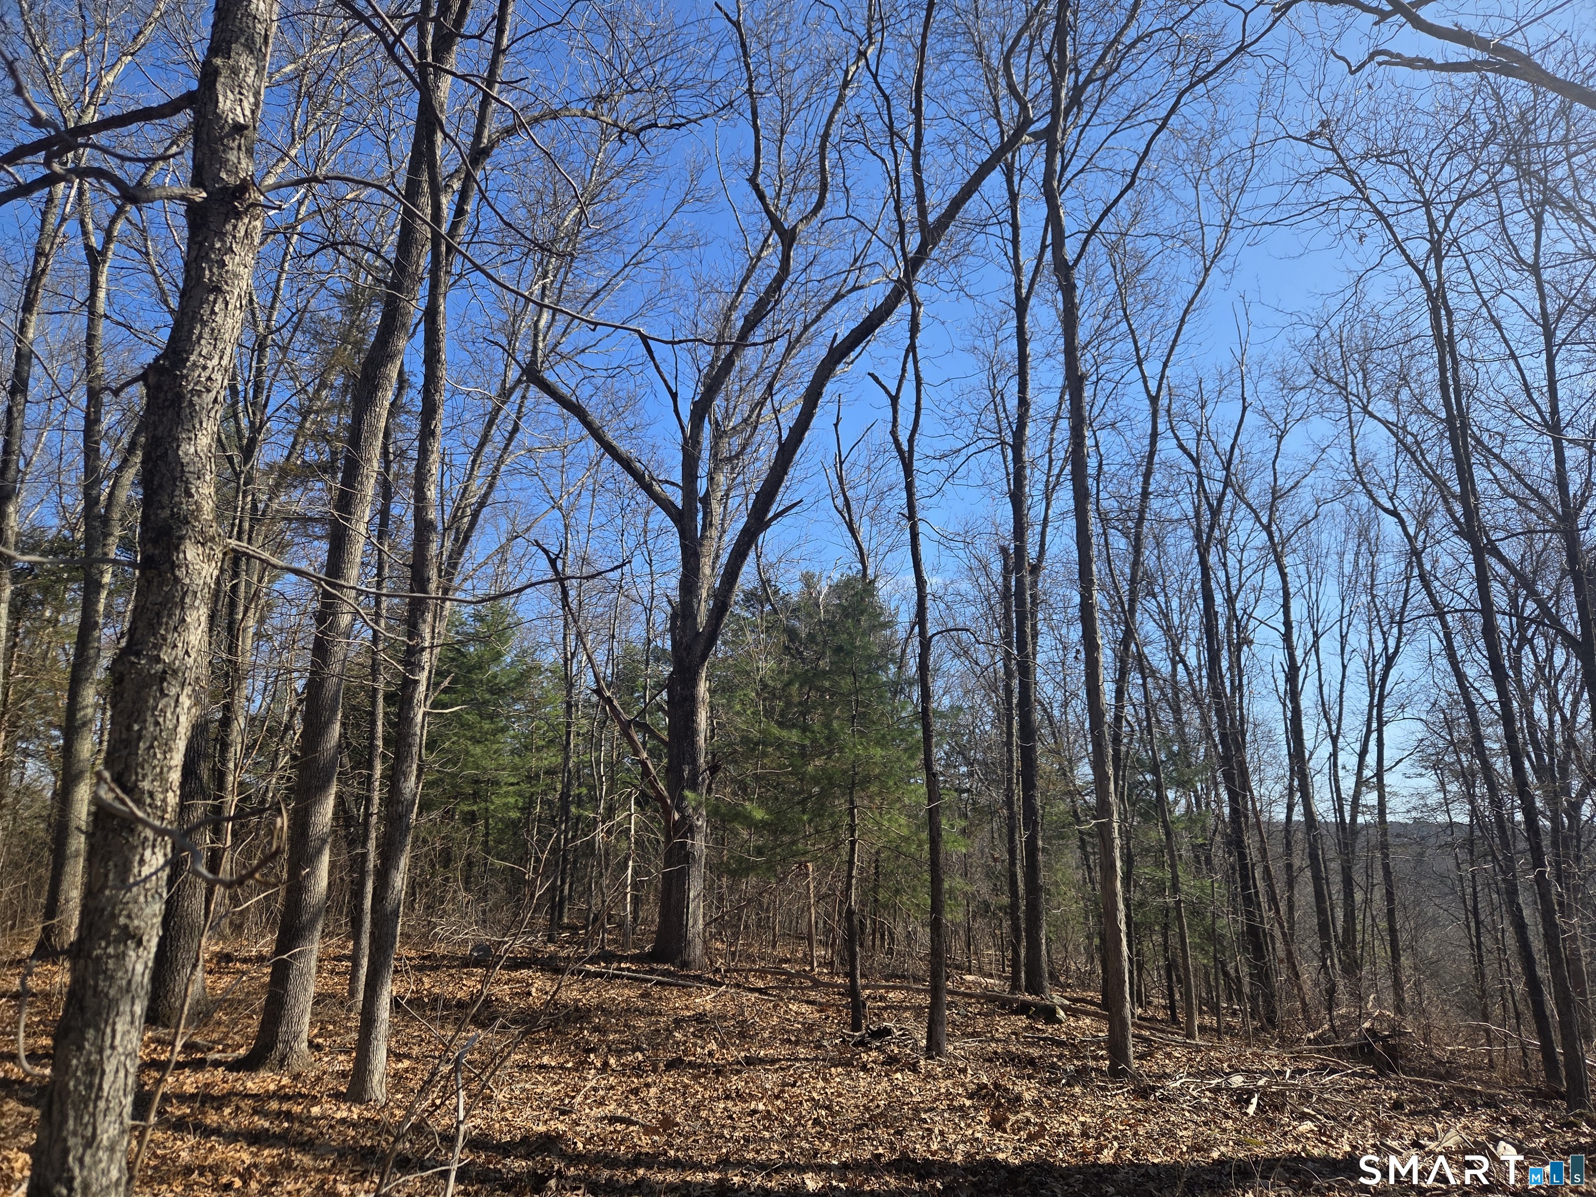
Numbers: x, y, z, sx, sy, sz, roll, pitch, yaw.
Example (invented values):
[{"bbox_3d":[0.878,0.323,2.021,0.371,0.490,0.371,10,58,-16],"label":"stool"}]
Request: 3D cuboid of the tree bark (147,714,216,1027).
[{"bbox_3d":[-5.298,2.343,9.110,0.426,2.598,0.398,1,-11,-29],"label":"tree bark"}]

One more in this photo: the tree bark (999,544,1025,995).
[{"bbox_3d":[2.226,1.686,10.983,0.143,4.611,0.144,-2,-12,11],"label":"tree bark"}]

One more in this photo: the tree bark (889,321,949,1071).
[{"bbox_3d":[0.924,0.403,8.188,0.284,5.863,0.213,-2,-12,7],"label":"tree bark"}]

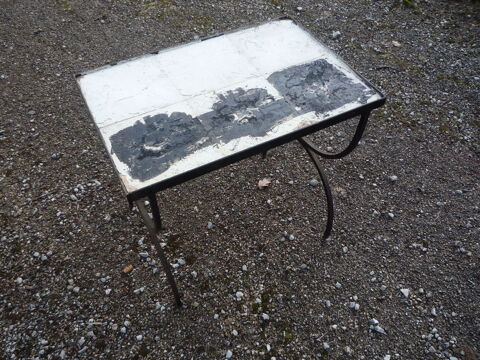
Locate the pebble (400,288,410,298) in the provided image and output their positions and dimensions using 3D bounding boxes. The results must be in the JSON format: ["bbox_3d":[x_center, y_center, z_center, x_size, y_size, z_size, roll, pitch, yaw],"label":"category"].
[{"bbox_3d":[0.534,0.367,1.344,0.028,0.018,0.024,1,49,0],"label":"pebble"}]

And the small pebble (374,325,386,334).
[{"bbox_3d":[0.427,0.456,1.265,0.034,0.015,0.018,34,56,26],"label":"small pebble"}]

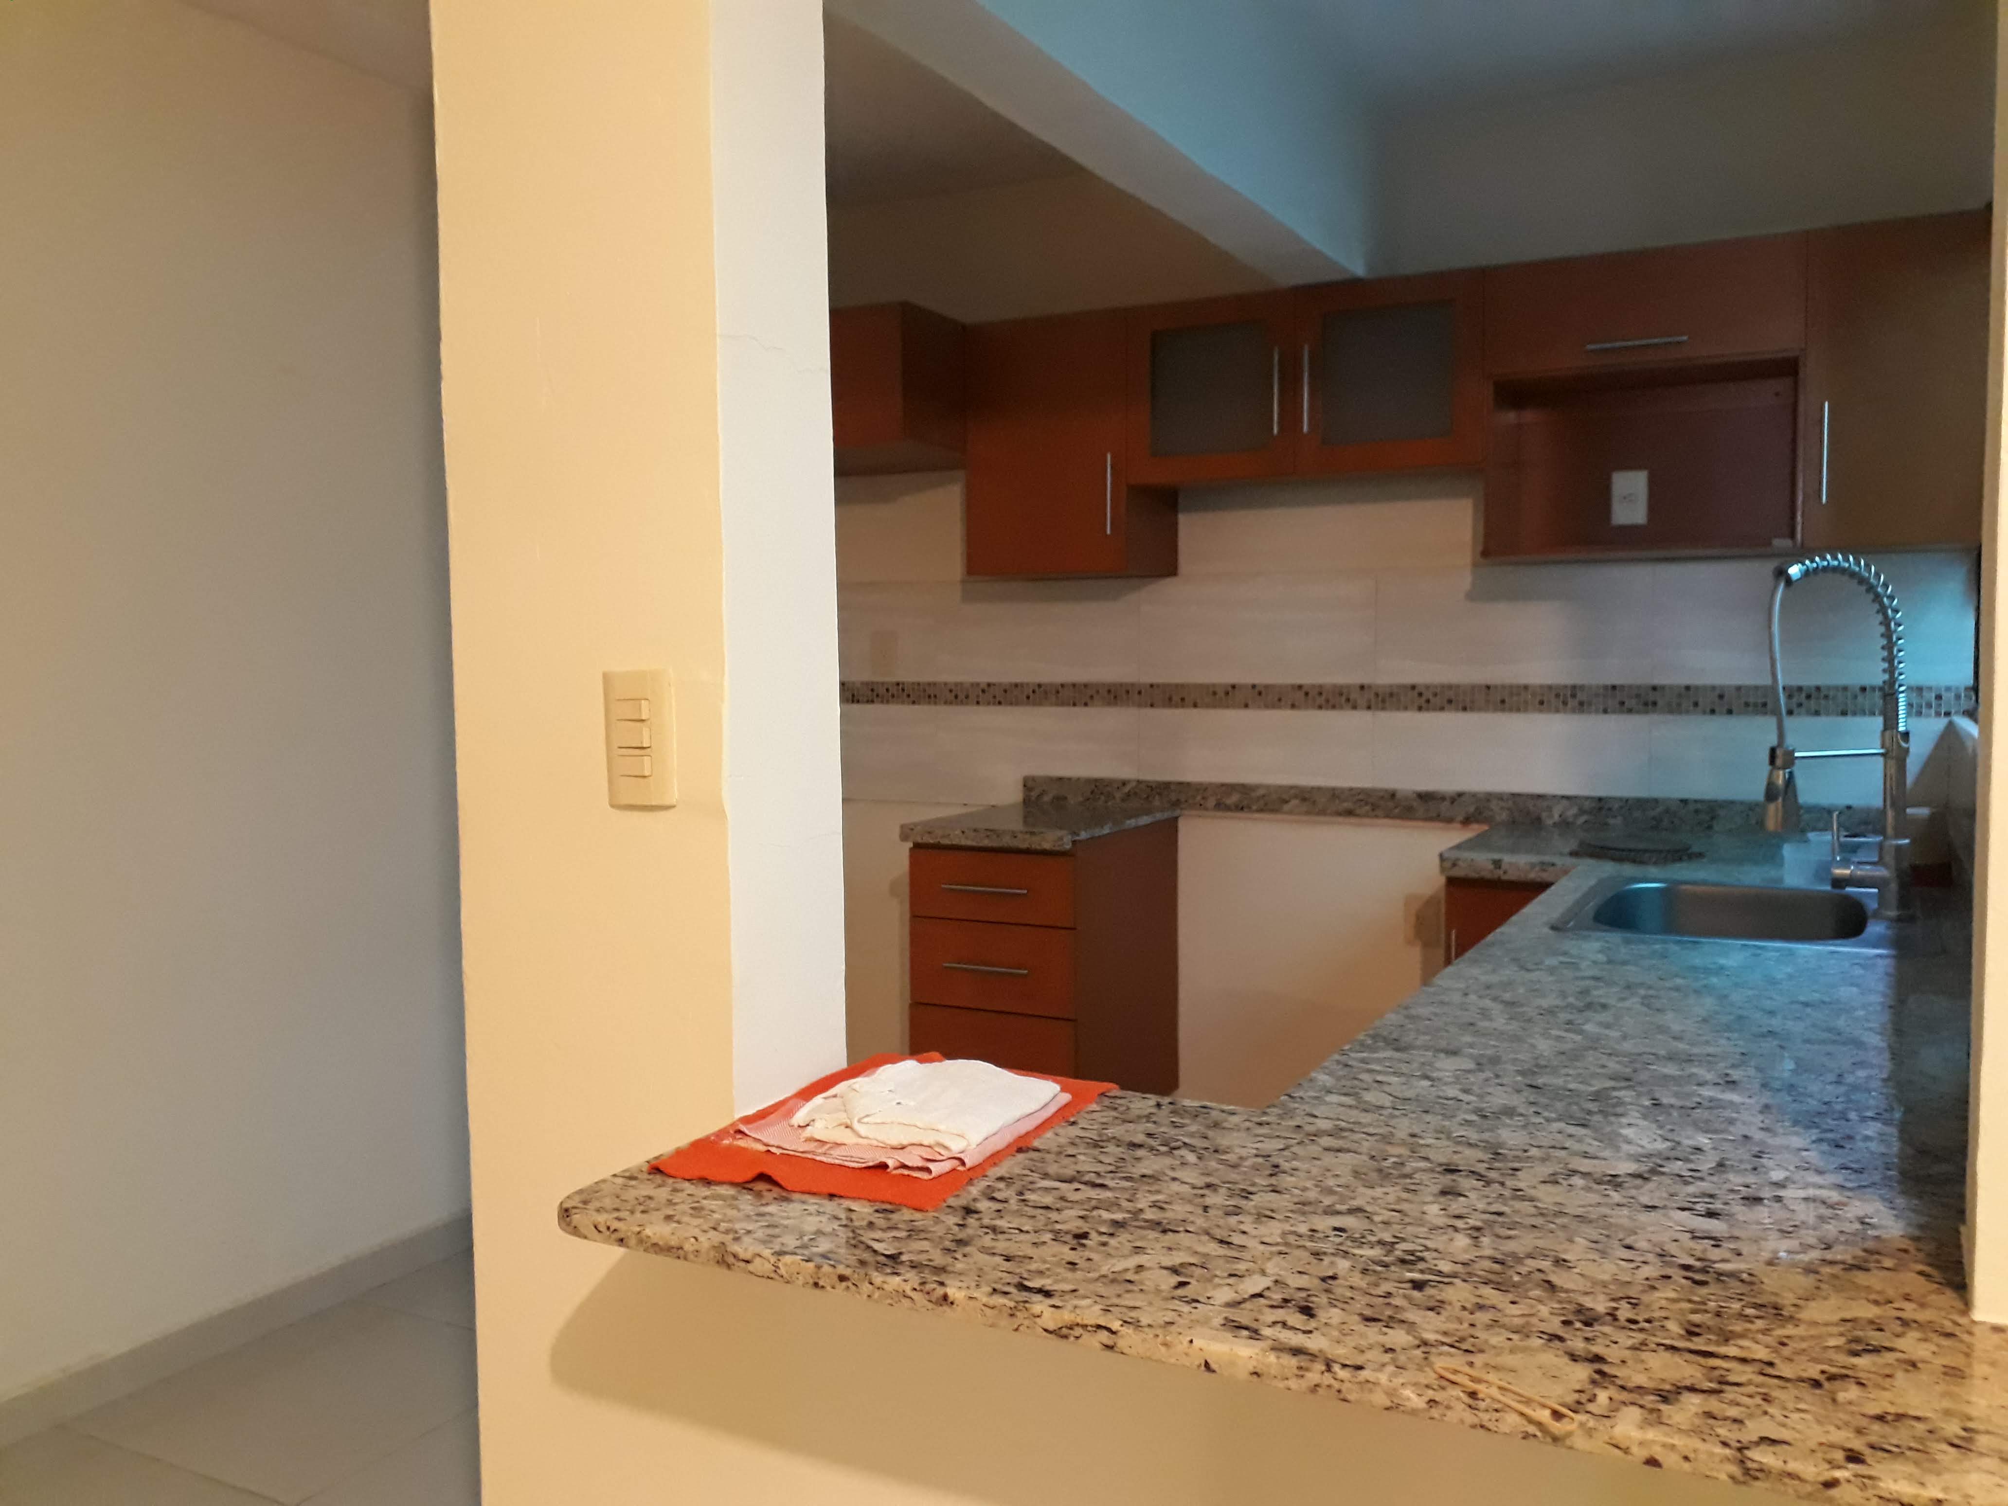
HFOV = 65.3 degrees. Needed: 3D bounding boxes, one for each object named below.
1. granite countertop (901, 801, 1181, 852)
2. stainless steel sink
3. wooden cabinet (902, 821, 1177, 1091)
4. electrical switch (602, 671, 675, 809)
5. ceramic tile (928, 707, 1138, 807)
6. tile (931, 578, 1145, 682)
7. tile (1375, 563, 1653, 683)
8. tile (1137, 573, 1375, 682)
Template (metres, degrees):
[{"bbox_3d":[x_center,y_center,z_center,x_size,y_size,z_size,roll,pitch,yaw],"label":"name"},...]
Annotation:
[{"bbox_3d":[0.097,0.175,3.716,0.432,0.042,0.624,2,4,28],"label":"granite countertop"},{"bbox_3d":[1.111,0.318,2.347,0.469,0.175,0.570,2,4,28],"label":"stainless steel sink"},{"bbox_3d":[0.115,0.545,3.745,0.410,0.701,0.599,2,4,28],"label":"wooden cabinet"},{"bbox_3d":[-0.318,-0.012,1.360,0.068,0.118,0.012,2,4,28],"label":"electrical switch"},{"bbox_3d":[0.066,0.011,4.069,0.601,0.264,0.010,2,4,28],"label":"ceramic tile"},{"bbox_3d":[0.064,-0.314,4.048,0.601,0.264,0.010,2,4,28],"label":"tile"},{"bbox_3d":[1.126,-0.283,3.488,0.601,0.264,0.010,2,4,28],"label":"tile"},{"bbox_3d":[0.595,-0.298,3.768,0.601,0.264,0.010,2,4,28],"label":"tile"}]

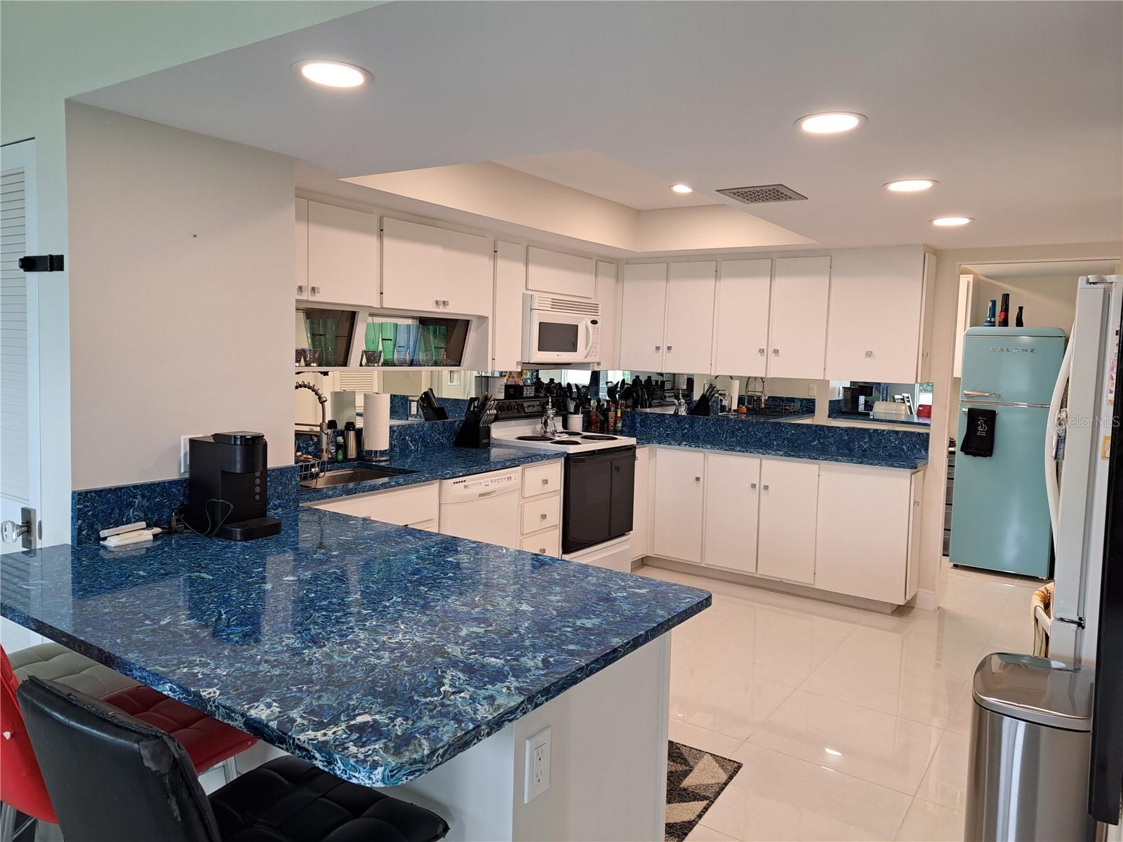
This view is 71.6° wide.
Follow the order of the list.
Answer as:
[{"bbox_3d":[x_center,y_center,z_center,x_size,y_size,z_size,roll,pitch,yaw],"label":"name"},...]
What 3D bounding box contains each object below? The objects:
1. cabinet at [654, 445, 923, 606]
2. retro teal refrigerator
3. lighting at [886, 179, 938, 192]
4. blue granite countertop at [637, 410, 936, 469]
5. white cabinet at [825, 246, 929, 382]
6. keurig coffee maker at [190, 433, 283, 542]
[{"bbox_3d":[1.403,0.594,5.028,1.656,0.780,0.537,5,6,34],"label":"cabinet"},{"bbox_3d":[3.210,0.195,5.565,0.595,1.683,0.658,5,6,34],"label":"retro teal refrigerator"},{"bbox_3d":[1.253,-0.846,2.790,0.176,0.025,0.176,5,6,35],"label":"lighting"},{"bbox_3d":[1.222,0.095,5.069,2.098,0.177,0.374,5,6,35],"label":"blue granite countertop"},{"bbox_3d":[1.927,-0.631,4.713,0.520,0.779,0.377,5,6,34],"label":"white cabinet"},{"bbox_3d":[-1.000,0.188,2.382,0.278,0.302,0.141,5,6,34],"label":"keurig coffee maker"}]

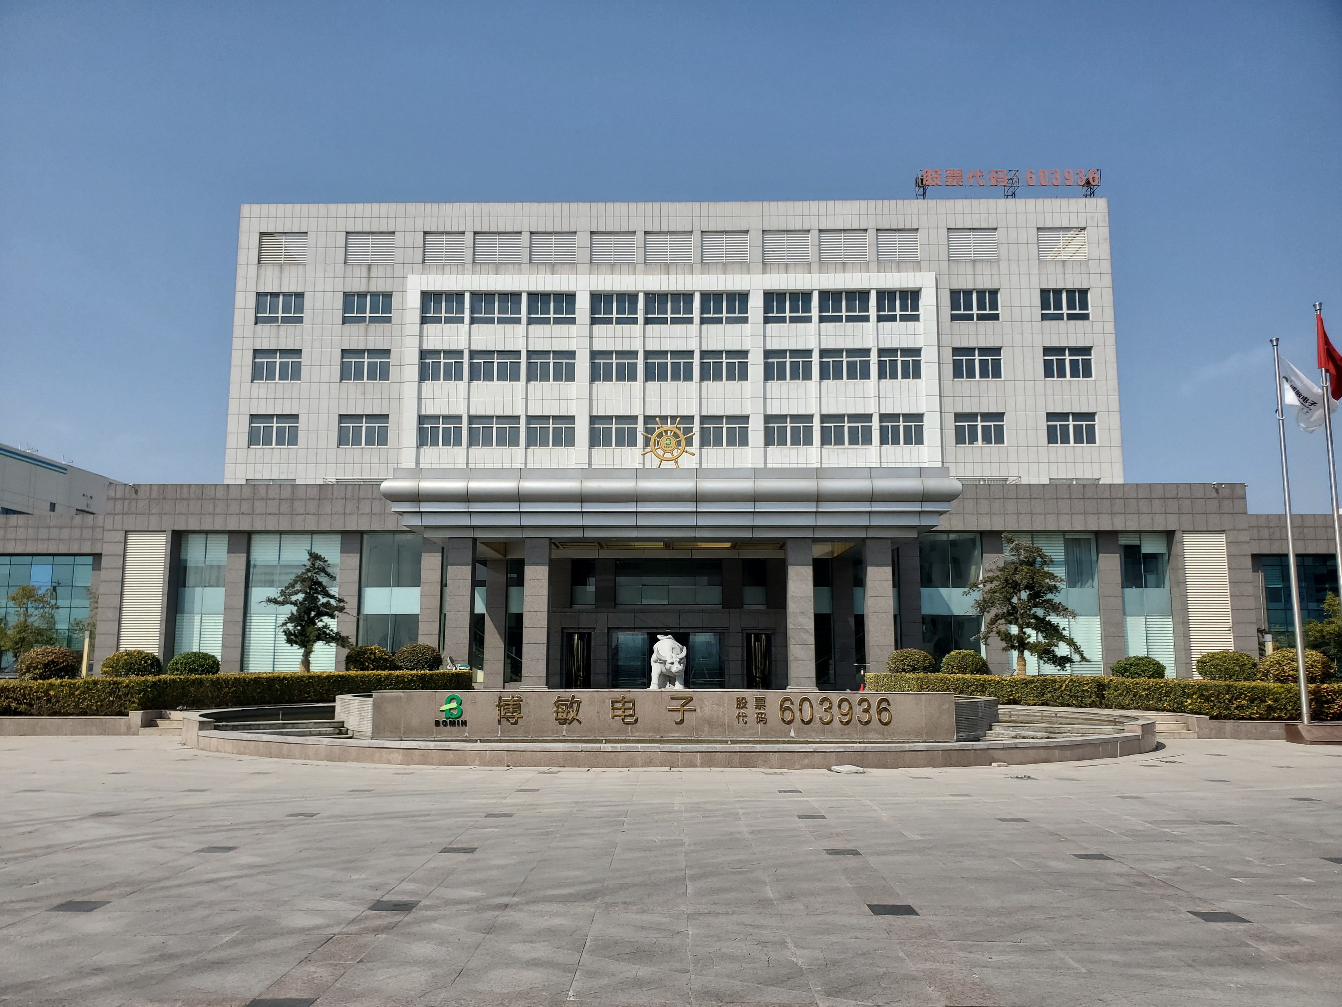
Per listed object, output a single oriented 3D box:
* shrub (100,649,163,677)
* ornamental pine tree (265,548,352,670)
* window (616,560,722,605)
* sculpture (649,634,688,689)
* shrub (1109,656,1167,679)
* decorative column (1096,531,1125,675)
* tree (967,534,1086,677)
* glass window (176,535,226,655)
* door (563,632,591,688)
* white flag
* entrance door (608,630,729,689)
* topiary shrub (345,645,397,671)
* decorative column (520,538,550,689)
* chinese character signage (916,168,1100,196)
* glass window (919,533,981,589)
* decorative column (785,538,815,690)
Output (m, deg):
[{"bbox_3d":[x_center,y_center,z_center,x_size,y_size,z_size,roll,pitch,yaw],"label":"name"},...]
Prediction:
[{"bbox_3d":[-14.618,4.546,27.329,1.691,1.150,1.650,0,-8,0],"label":"shrub"},{"bbox_3d":[-11.165,3.585,31.061,2.737,4.310,2.600,0,-8,1],"label":"ornamental pine tree"},{"bbox_3d":[-0.127,3.866,48.960,5.194,2.392,0.150,0,-8,0],"label":"window"},{"bbox_3d":[-0.066,3.332,21.047,0.810,1.160,1.600,1,-8,-7],"label":"sculpture"},{"bbox_3d":[14.412,5.250,31.066,1.777,1.084,1.750,0,-8,0],"label":"shrub"},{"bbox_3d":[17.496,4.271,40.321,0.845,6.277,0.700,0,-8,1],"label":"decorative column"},{"bbox_3d":[12.787,3.879,36.323,4.307,5.564,4.000,0,-8,0],"label":"tree"},{"bbox_3d":[-22.763,4.777,48.826,2.361,6.856,0.150,0,-8,0],"label":"glass window"},{"bbox_3d":[-3.989,6.815,43.583,1.150,2.450,0.150,0,-8,1],"label":"door"},{"bbox_3d":[14.055,-2.405,22.189,1.223,1.683,0.400,0,-8,0],"label":"white flag"},{"bbox_3d":[-0.113,6.778,43.286,5.000,2.460,0.150,0,-8,1],"label":"entrance door"},{"bbox_3d":[-9.011,4.929,30.316,1.589,1.300,1.550,0,-8,1],"label":"topiary shrub"},{"bbox_3d":[-5.331,4.463,40.255,0.964,6.132,0.950,0,-8,0],"label":"decorative column"},{"bbox_3d":[18.913,-17.989,56.491,10.207,1.600,1.100,0,-8,1],"label":"chinese character signage"},{"bbox_3d":[13.643,2.754,49.125,3.015,2.715,0.150,0,-8,0],"label":"glass window"},{"bbox_3d":[4.909,4.351,38.310,0.970,5.990,0.970,0,-8,1],"label":"decorative column"}]

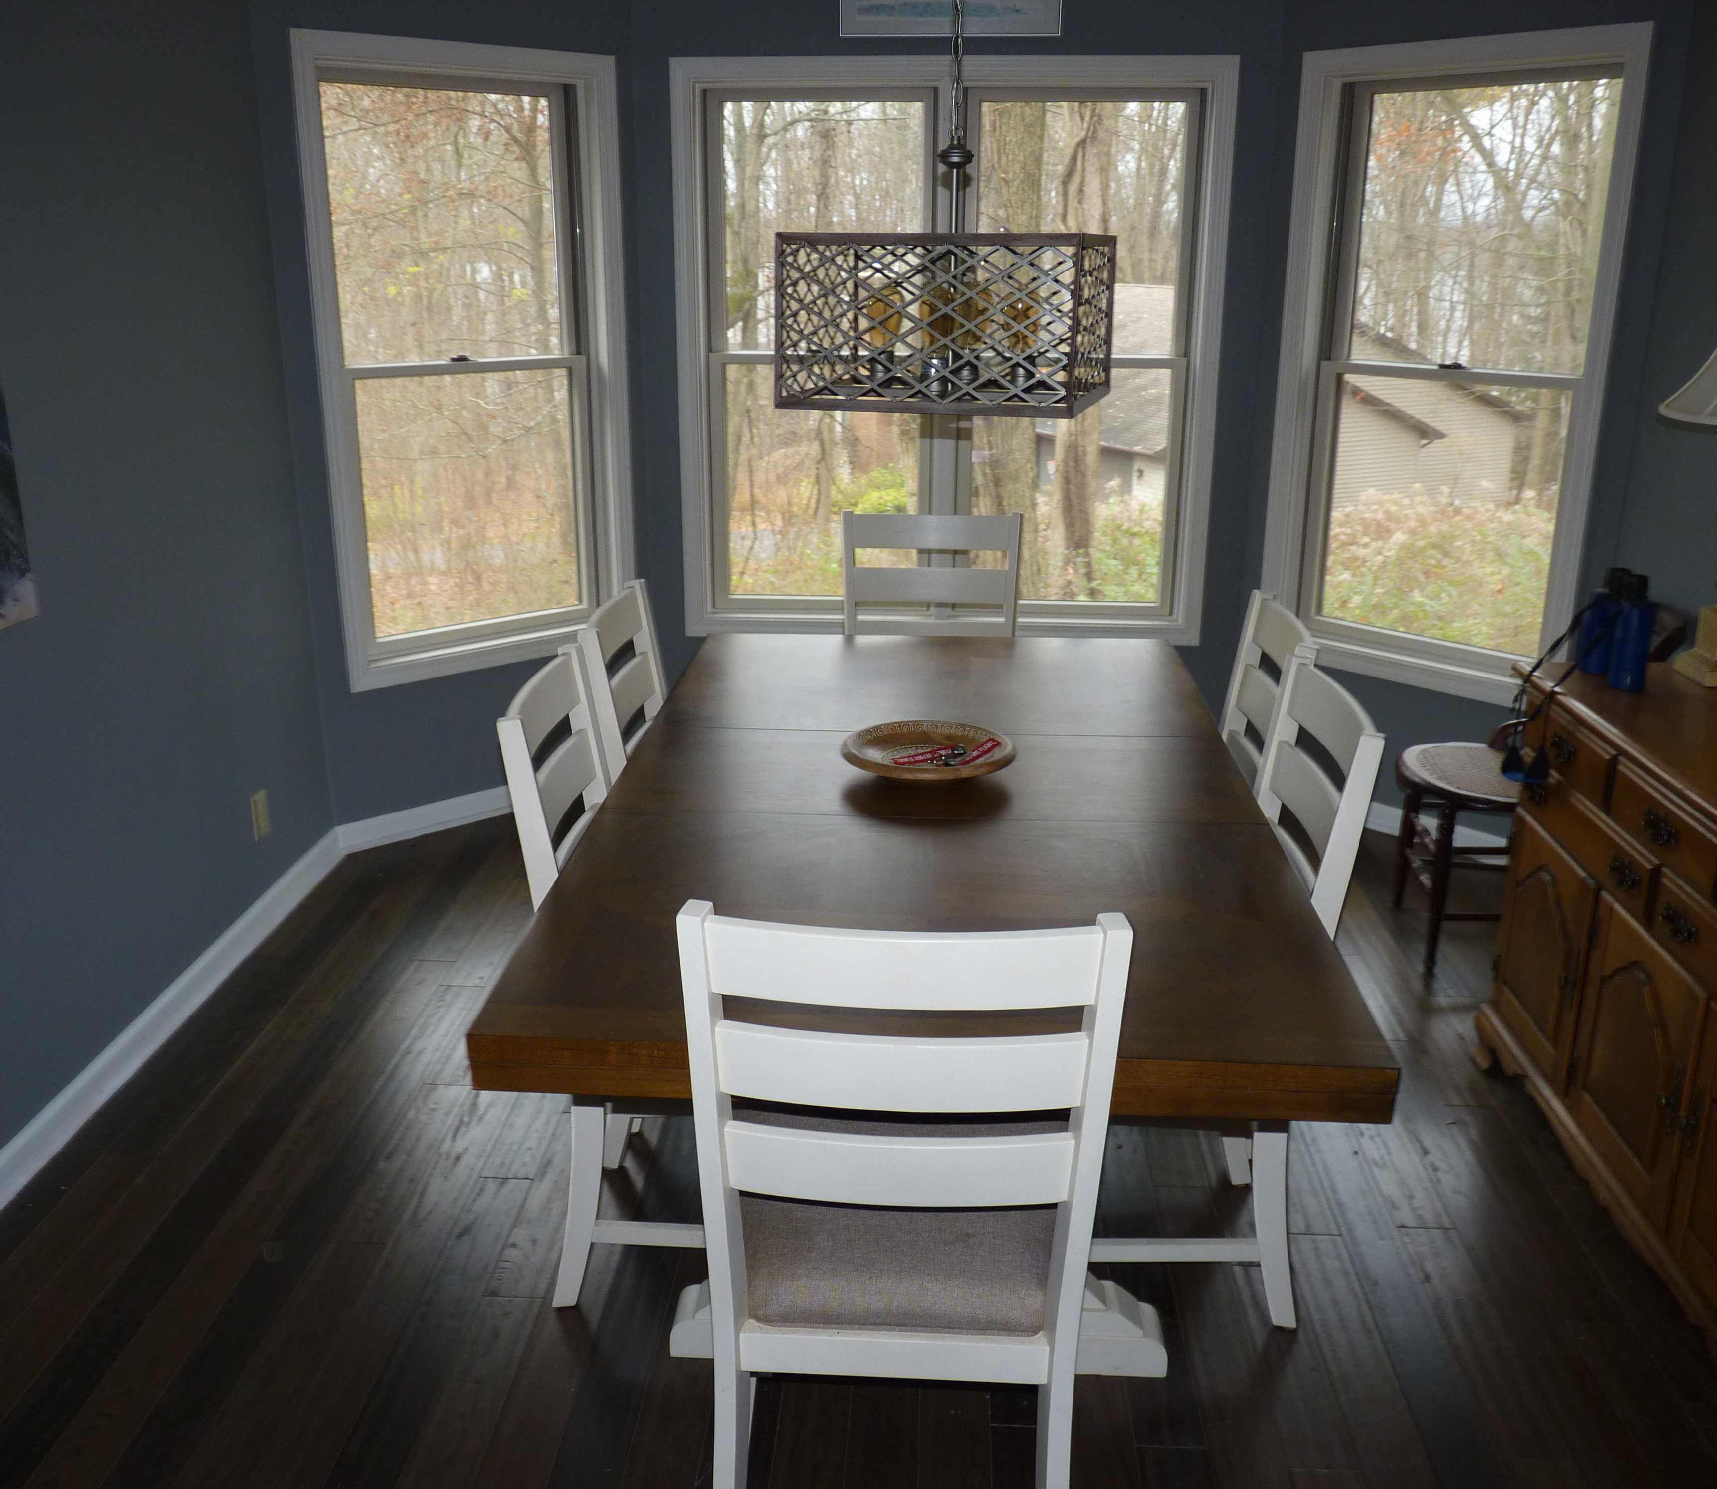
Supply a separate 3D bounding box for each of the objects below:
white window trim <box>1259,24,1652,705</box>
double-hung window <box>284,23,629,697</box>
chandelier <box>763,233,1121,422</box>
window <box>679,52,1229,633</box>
[{"bbox_3d":[1.553,-0.984,4.171,0.090,1.665,0.930,-15,23,-38],"label":"white window trim"},{"bbox_3d":[-1.053,-1.035,4.302,0.917,1.665,0.090,-15,23,-38],"label":"double-hung window"},{"bbox_3d":[0.144,-0.651,2.371,0.440,0.245,0.388,5,19,15],"label":"chandelier"},{"bbox_3d":[0.261,-1.128,4.595,1.581,1.665,0.100,1,18,3],"label":"window"}]

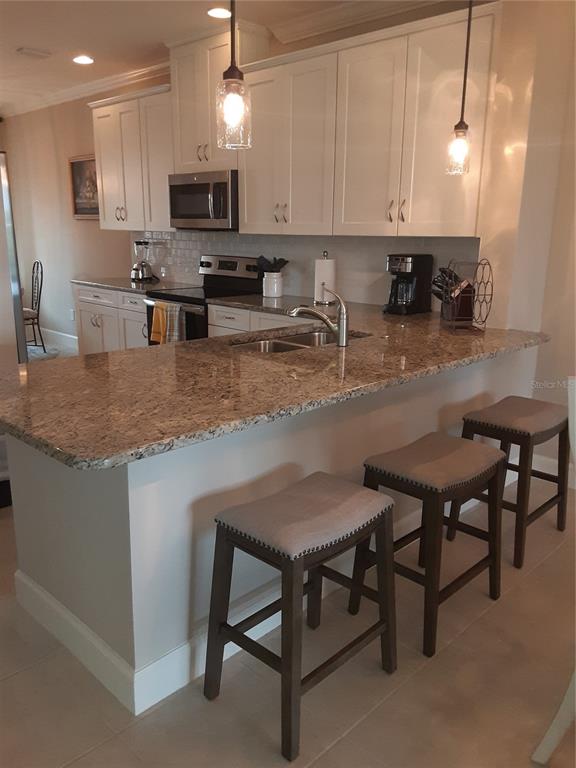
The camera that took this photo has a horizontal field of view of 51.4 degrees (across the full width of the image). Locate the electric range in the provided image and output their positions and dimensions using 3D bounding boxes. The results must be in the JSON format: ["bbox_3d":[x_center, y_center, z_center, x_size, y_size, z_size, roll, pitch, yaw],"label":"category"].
[{"bbox_3d":[-0.668,-0.431,4.939,0.761,1.190,0.690,14,20,42],"label":"electric range"}]

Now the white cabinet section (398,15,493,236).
[{"bbox_3d":[0.954,-1.390,3.400,0.499,1.086,0.330,14,19,41],"label":"white cabinet section"}]

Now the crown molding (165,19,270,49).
[{"bbox_3d":[-0.531,-2.560,4.482,0.905,0.075,0.384,14,19,42],"label":"crown molding"}]

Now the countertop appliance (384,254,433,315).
[{"bbox_3d":[0.747,-0.611,3.692,0.180,0.345,0.235,14,19,42],"label":"countertop appliance"}]

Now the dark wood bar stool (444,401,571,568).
[{"bbox_3d":[1.051,0.415,2.810,0.368,0.630,0.504,14,19,42],"label":"dark wood bar stool"}]

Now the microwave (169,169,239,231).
[{"bbox_3d":[-0.545,-1.428,4.704,0.760,0.405,0.390,14,19,42],"label":"microwave"}]

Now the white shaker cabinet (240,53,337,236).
[{"bbox_3d":[0.084,-1.583,4.144,0.904,1.068,0.331,14,19,42],"label":"white shaker cabinet"}]

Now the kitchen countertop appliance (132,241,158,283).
[{"bbox_3d":[-1.382,-1.166,5.716,0.190,0.365,0.190,14,19,42],"label":"kitchen countertop appliance"}]

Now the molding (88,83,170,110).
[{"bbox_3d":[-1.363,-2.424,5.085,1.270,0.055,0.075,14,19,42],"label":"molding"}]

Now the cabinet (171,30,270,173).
[{"bbox_3d":[-0.513,-2.082,4.563,0.762,0.900,0.330,14,19,42],"label":"cabinet"}]

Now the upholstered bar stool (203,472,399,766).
[{"bbox_3d":[0.055,0.644,1.824,0.355,0.614,0.495,14,19,42],"label":"upholstered bar stool"}]

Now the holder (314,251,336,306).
[{"bbox_3d":[0.259,-0.721,4.078,0.153,0.355,0.153,1,14,0],"label":"holder"}]

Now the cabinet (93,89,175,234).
[{"bbox_3d":[-1.279,-1.949,5.379,1.265,1.132,0.359,14,19,42],"label":"cabinet"}]

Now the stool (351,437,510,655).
[{"bbox_3d":[0.535,0.545,2.257,0.363,0.630,0.503,14,19,42],"label":"stool"}]

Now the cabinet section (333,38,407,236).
[{"bbox_3d":[0.592,-1.478,3.725,0.490,1.086,0.330,14,19,41],"label":"cabinet section"}]

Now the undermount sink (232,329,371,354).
[{"bbox_3d":[0.060,-0.094,2.802,0.390,0.210,0.745,14,19,42],"label":"undermount sink"}]

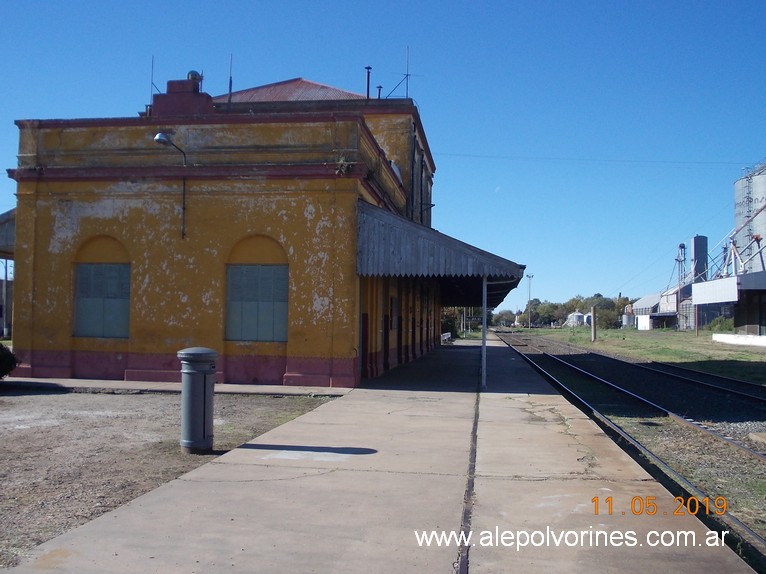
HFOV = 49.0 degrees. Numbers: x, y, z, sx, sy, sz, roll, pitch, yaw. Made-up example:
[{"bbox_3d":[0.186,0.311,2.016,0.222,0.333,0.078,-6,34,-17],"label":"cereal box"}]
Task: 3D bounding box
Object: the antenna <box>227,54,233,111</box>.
[{"bbox_3d":[-4.186,-5.554,23.000,0.120,1.620,0.120,1,-2,8],"label":"antenna"}]

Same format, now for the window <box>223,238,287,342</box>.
[{"bbox_3d":[-3.088,0.024,20.782,1.600,2.630,0.200,1,-2,8],"label":"window"}]

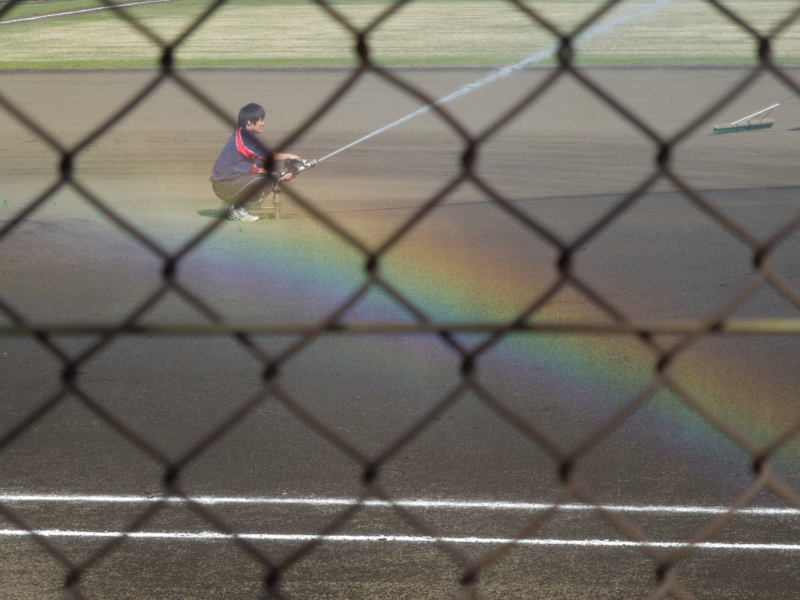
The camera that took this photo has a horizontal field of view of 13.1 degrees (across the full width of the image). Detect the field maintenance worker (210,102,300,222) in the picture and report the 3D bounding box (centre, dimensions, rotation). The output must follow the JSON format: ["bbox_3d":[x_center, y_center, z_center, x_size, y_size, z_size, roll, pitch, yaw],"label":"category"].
[{"bbox_3d":[-1.250,-1.203,30.300,0.790,1.020,0.540,0,7,0],"label":"field maintenance worker"}]

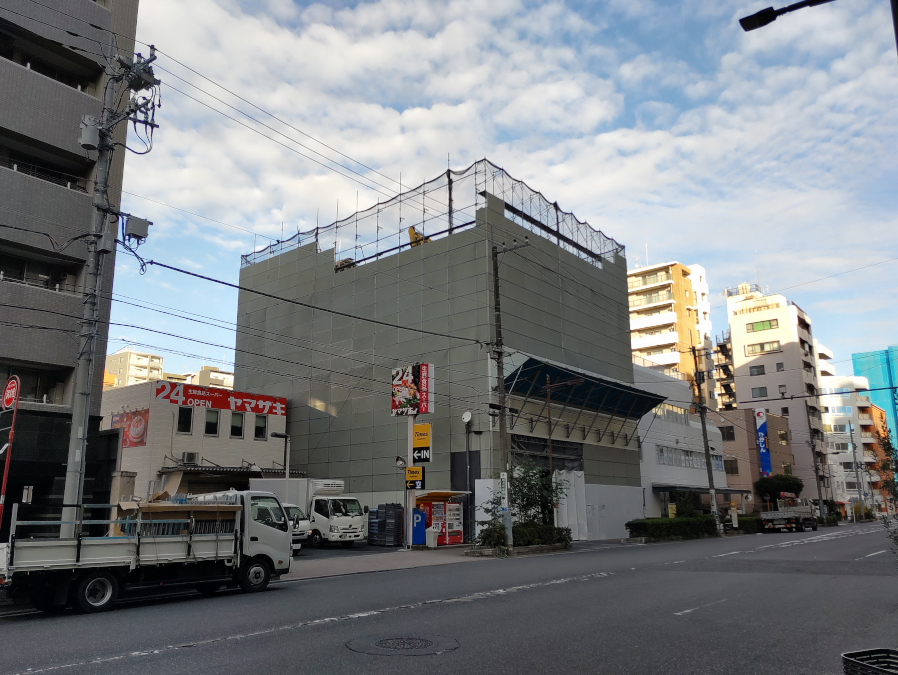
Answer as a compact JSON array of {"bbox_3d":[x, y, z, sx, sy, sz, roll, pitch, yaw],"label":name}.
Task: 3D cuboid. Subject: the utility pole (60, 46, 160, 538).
[{"bbox_3d":[-7.585,-0.808,14.624,1.800,12.000,1.400,-12,-18,39],"label":"utility pole"}]

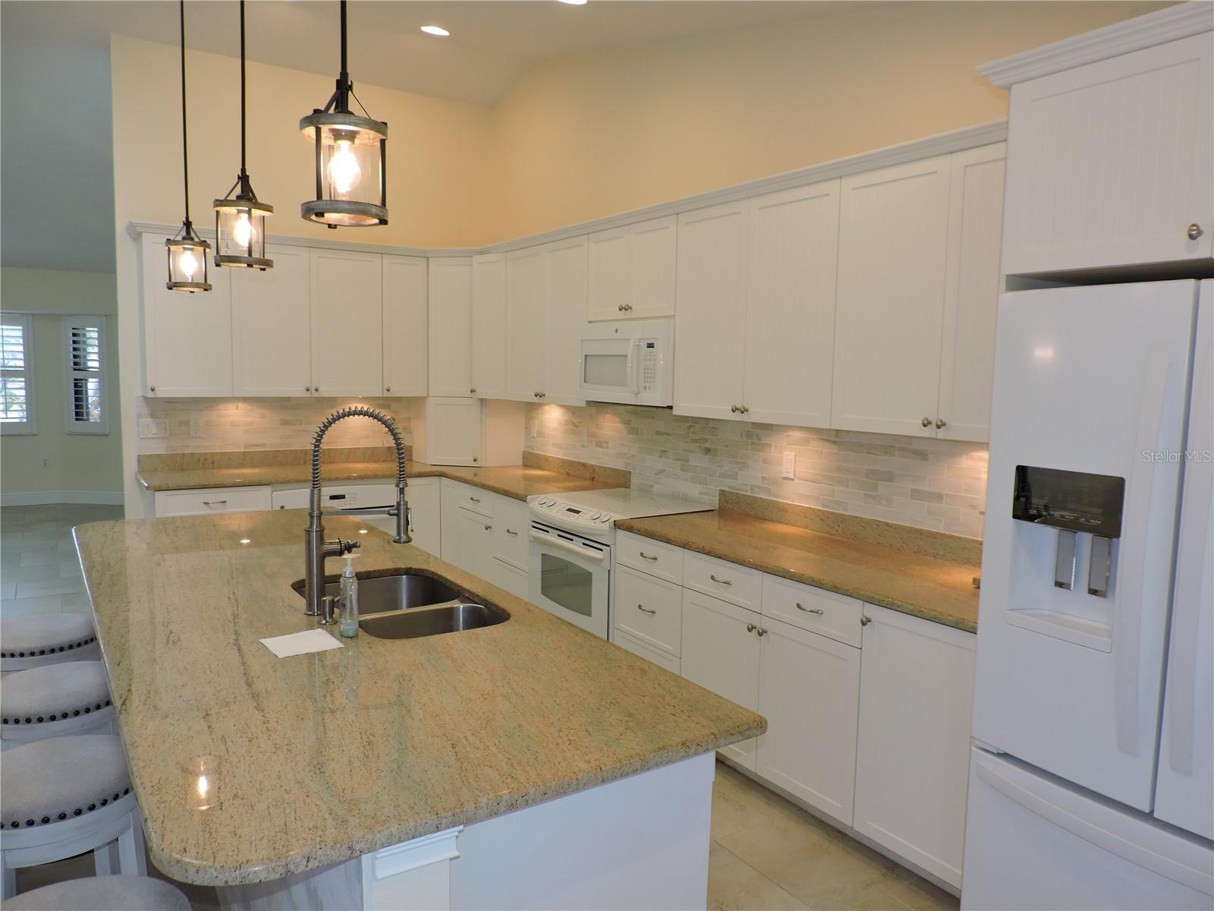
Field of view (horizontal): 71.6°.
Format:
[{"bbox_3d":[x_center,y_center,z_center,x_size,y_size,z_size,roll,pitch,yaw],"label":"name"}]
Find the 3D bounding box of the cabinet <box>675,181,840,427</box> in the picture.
[{"bbox_3d":[0.711,-0.603,3.566,0.324,0.910,0.942,-3,7,-34],"label":"cabinet"}]

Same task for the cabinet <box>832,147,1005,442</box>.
[{"bbox_3d":[1.217,-0.517,2.819,0.324,0.910,0.871,-3,7,-34],"label":"cabinet"}]

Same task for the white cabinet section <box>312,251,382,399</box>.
[{"bbox_3d":[-1.751,-0.851,5.517,0.459,0.922,0.320,-3,7,-34],"label":"white cabinet section"}]

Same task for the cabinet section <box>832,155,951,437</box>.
[{"bbox_3d":[1.113,-0.546,3.043,0.320,0.922,0.456,-3,7,-34],"label":"cabinet section"}]

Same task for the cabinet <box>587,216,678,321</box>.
[{"bbox_3d":[0.242,-0.910,4.241,0.324,0.452,0.752,-3,7,-34],"label":"cabinet"}]

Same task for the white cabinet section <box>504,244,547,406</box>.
[{"bbox_3d":[-0.362,-0.795,5.210,0.320,0.922,0.492,-3,7,-34],"label":"white cabinet section"}]

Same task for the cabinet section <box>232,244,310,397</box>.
[{"bbox_3d":[-2.128,-0.830,5.262,0.453,0.922,0.320,-3,7,-34],"label":"cabinet section"}]

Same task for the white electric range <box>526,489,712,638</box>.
[{"bbox_3d":[0.052,0.690,4.281,0.685,0.922,0.760,-3,7,-34],"label":"white electric range"}]

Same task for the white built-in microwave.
[{"bbox_3d":[0.200,-0.478,4.265,0.399,0.415,0.757,-3,7,-34],"label":"white built-in microwave"}]

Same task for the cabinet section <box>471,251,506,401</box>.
[{"bbox_3d":[-0.604,-0.835,5.556,0.330,0.922,0.356,-3,7,-34],"label":"cabinet section"}]

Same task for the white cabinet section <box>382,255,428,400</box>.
[{"bbox_3d":[-1.428,-0.868,5.735,0.320,0.922,0.320,-3,7,-34],"label":"white cabinet section"}]

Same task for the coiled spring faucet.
[{"bbox_3d":[-0.664,0.144,2.247,0.280,0.548,0.060,-1,6,-24],"label":"coiled spring faucet"}]

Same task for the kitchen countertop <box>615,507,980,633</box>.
[{"bbox_3d":[0.800,0.379,3.207,0.649,0.035,1.787,-3,7,-34],"label":"kitchen countertop"}]

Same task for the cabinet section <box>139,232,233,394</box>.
[{"bbox_3d":[-2.503,-0.810,5.009,0.451,0.922,0.320,-3,7,-34],"label":"cabinet section"}]

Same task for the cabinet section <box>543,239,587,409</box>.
[{"bbox_3d":[-0.098,-0.751,4.822,0.320,0.922,0.450,-3,7,-34],"label":"cabinet section"}]

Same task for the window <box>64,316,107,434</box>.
[{"bbox_3d":[-5.588,-0.856,9.050,0.490,1.270,0.080,2,6,5],"label":"window"}]

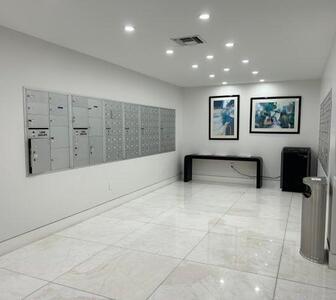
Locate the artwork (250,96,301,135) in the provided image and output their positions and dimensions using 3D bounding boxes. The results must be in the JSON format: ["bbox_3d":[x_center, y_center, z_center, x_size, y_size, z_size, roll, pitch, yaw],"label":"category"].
[{"bbox_3d":[2.469,-0.806,6.964,1.100,0.838,0.035,2,5,24],"label":"artwork"}]

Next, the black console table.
[{"bbox_3d":[1.332,0.483,7.373,1.870,0.695,0.360,2,5,24],"label":"black console table"}]

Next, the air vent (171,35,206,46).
[{"bbox_3d":[0.248,-1.338,3.720,0.350,0.025,0.350,2,5,24],"label":"air vent"}]

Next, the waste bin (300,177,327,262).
[{"bbox_3d":[1.589,0.739,3.287,0.245,0.810,0.460,2,5,24],"label":"waste bin"}]

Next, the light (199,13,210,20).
[{"bbox_3d":[0.351,-1.279,2.888,0.120,0.030,0.120,0,4,0],"label":"light"}]

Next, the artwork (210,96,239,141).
[{"bbox_3d":[1.384,-0.797,7.456,0.765,1.095,0.035,2,5,24],"label":"artwork"}]

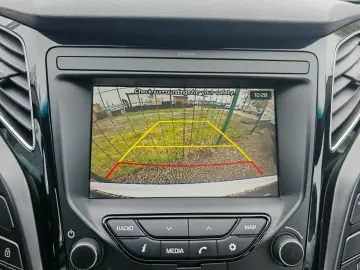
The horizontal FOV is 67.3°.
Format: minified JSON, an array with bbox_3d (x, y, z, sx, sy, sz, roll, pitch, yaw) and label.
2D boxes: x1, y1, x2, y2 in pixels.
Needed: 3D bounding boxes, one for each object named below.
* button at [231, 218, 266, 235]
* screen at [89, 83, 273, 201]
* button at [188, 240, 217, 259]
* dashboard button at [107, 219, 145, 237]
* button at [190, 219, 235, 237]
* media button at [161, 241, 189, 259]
[{"bbox_3d":[0.053,0.071,0.209,0.028,0.012,0.006,0,-10,-3],"label":"button"},{"bbox_3d":[0.005,0.006,0.227,0.155,0.092,0.010,0,-6,-3],"label":"screen"},{"bbox_3d":[0.017,0.086,0.205,0.021,0.013,0.006,0,-10,-3],"label":"button"},{"bbox_3d":[-0.041,0.071,0.208,0.029,0.012,0.006,0,-10,-3],"label":"dashboard button"},{"bbox_3d":[0.025,0.071,0.209,0.037,0.013,0.006,0,-10,-3],"label":"button"},{"bbox_3d":[-0.004,0.086,0.205,0.021,0.013,0.006,0,-10,-3],"label":"media button"}]

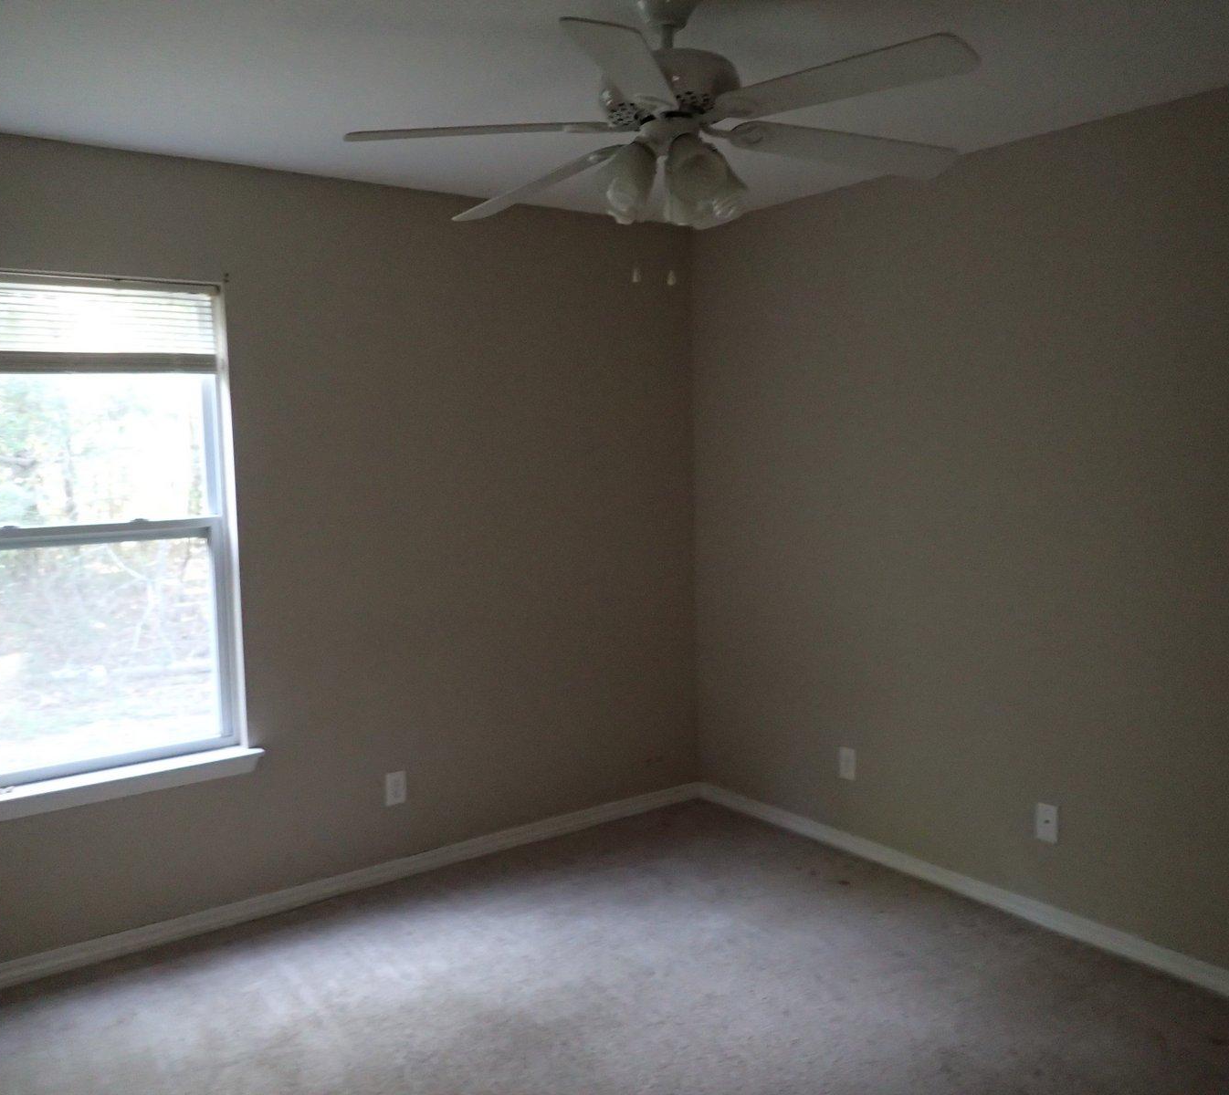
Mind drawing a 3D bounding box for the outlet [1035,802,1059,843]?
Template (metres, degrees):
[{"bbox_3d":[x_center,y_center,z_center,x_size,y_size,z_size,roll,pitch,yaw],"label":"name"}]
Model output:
[{"bbox_3d":[1.345,0.855,3.278,0.009,0.115,0.070,-5,7,-36],"label":"outlet"}]

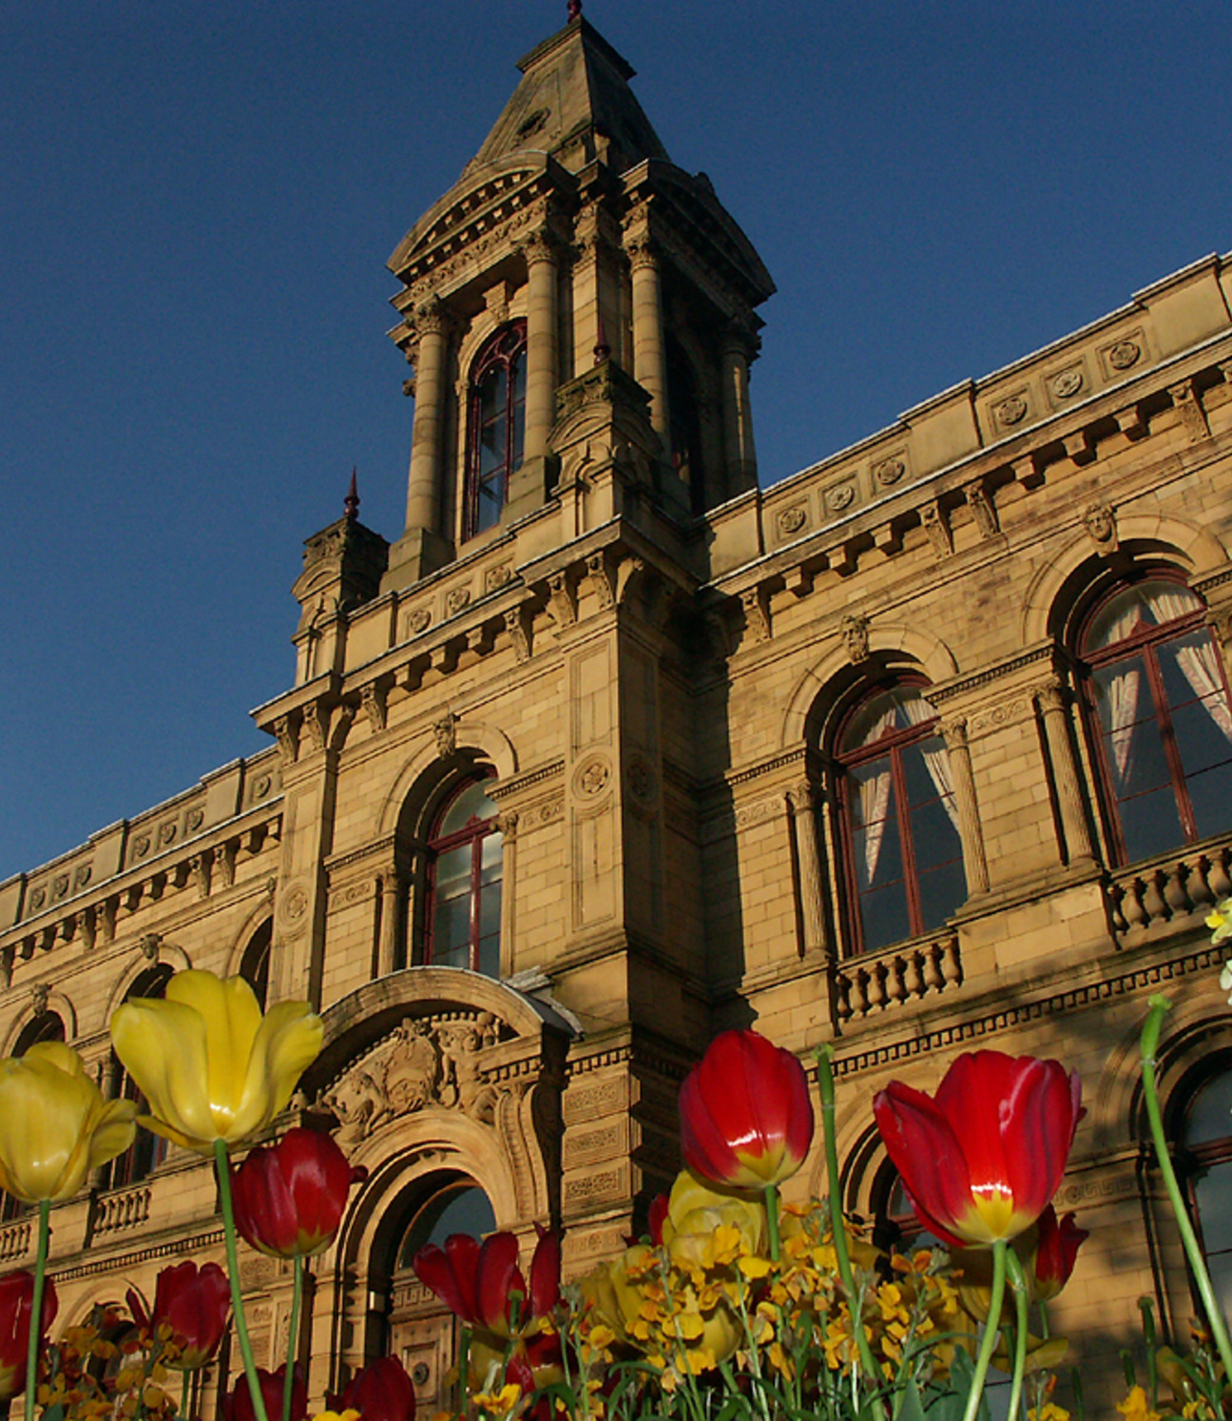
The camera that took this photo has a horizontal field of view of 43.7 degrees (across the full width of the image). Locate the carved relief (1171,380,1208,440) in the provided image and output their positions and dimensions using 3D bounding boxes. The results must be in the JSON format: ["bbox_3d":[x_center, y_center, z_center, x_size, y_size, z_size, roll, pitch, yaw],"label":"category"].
[{"bbox_3d":[6.294,-3.295,16.863,0.250,0.580,0.340,-24,-37,33],"label":"carved relief"}]

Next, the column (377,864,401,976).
[{"bbox_3d":[-2.900,2.962,19.723,0.290,2.050,0.290,-24,-37,33],"label":"column"}]

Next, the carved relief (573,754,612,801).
[{"bbox_3d":[-0.249,0.723,16.709,0.546,0.546,0.104,-24,-38,33],"label":"carved relief"}]

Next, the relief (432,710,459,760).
[{"bbox_3d":[-2.111,0.311,18.911,0.299,0.585,0.247,-24,-38,33],"label":"relief"}]

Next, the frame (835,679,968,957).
[{"bbox_3d":[3.366,1.182,18.128,1.500,3.250,0.200,-24,-37,33],"label":"frame"}]

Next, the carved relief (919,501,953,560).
[{"bbox_3d":[3.866,-2.171,18.555,0.250,0.580,0.340,-24,-37,33],"label":"carved relief"}]

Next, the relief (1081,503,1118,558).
[{"bbox_3d":[4.959,-1.853,15.730,0.299,0.585,0.247,-24,-38,33],"label":"relief"}]

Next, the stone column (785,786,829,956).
[{"bbox_3d":[2.252,1.881,18.207,0.300,2.060,0.300,-2,-31,-1],"label":"stone column"}]

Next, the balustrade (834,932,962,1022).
[{"bbox_3d":[3.047,2.918,16.757,1.480,0.660,0.200,-24,-37,33],"label":"balustrade"}]

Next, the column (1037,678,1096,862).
[{"bbox_3d":[4.815,0.638,16.453,0.300,2.060,0.300,-24,-37,33],"label":"column"}]

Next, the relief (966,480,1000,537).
[{"bbox_3d":[4.010,-2.191,16.769,0.234,0.559,0.338,-24,-38,33],"label":"relief"}]

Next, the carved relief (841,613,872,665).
[{"bbox_3d":[2.939,-0.872,18.779,0.330,0.600,0.280,-24,-37,33],"label":"carved relief"}]

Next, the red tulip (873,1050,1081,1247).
[{"bbox_3d":[0.141,0.172,0.600,0.080,0.069,0.076,-8,-32,11],"label":"red tulip"}]

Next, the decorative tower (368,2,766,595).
[{"bbox_3d":[-0.561,-6.545,25.658,5.590,13.390,5.590,-24,-38,33],"label":"decorative tower"}]

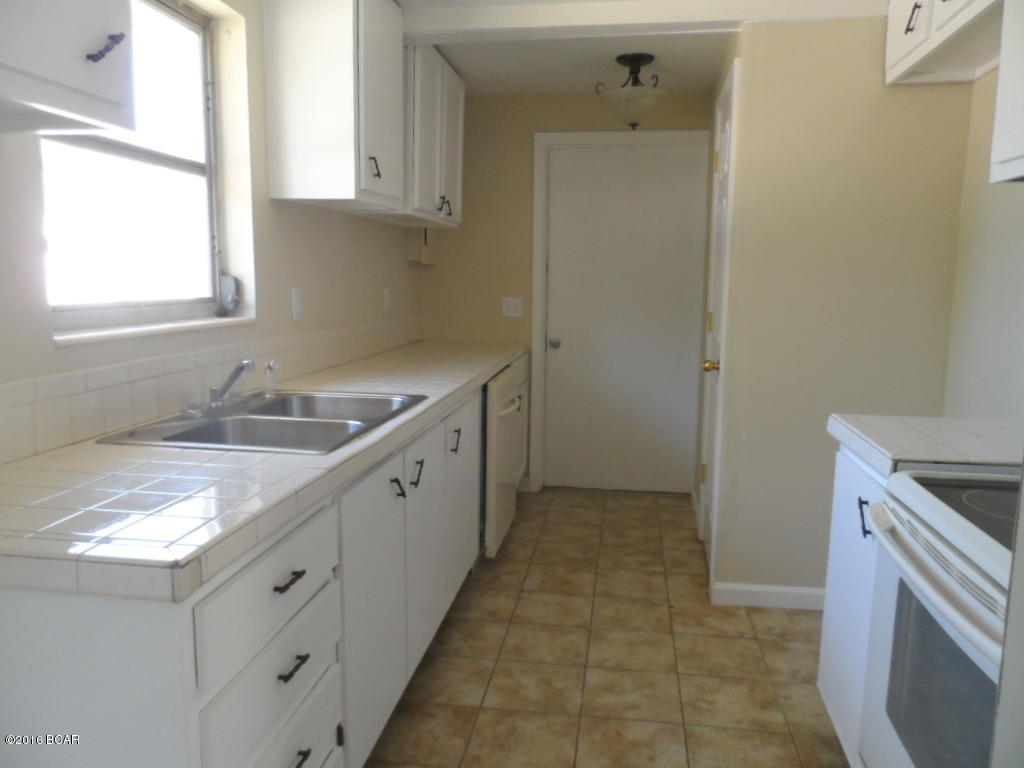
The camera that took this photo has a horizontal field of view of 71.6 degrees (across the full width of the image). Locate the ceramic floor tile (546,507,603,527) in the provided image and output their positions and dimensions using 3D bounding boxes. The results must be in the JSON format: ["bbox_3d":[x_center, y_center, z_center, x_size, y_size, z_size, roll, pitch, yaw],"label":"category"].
[{"bbox_3d":[0.354,0.747,3.977,0.305,0.010,0.281,1,8,9],"label":"ceramic floor tile"}]

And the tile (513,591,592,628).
[{"bbox_3d":[0.172,0.905,2.862,0.302,0.010,0.285,1,9,9],"label":"tile"}]

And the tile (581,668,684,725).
[{"bbox_3d":[0.386,0.998,2.279,0.305,0.010,0.290,2,8,9],"label":"tile"}]

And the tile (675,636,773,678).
[{"bbox_3d":[0.731,0.962,2.504,0.305,0.010,0.281,1,8,9],"label":"tile"}]

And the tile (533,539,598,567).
[{"bbox_3d":[0.264,0.825,3.445,0.305,0.010,0.281,1,8,9],"label":"tile"}]

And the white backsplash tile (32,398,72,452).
[{"bbox_3d":[-1.041,0.092,1.619,0.008,0.112,0.108,2,8,9],"label":"white backsplash tile"}]

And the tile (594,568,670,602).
[{"bbox_3d":[0.517,0.877,3.088,0.305,0.010,0.281,1,8,9],"label":"tile"}]

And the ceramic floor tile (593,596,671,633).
[{"bbox_3d":[0.472,0.916,2.820,0.305,0.010,0.281,1,8,9],"label":"ceramic floor tile"}]

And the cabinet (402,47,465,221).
[{"bbox_3d":[-0.539,-1.232,3.564,0.330,0.815,1.150,1,8,9],"label":"cabinet"}]

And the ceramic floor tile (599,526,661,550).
[{"bbox_3d":[0.606,0.785,3.623,0.302,0.010,0.285,1,9,9],"label":"ceramic floor tile"}]

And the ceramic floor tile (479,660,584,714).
[{"bbox_3d":[0.079,0.989,2.318,0.305,0.010,0.281,1,8,9],"label":"ceramic floor tile"}]

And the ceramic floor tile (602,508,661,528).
[{"bbox_3d":[0.663,0.755,3.959,0.305,0.010,0.290,2,8,9],"label":"ceramic floor tile"}]

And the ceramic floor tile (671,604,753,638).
[{"bbox_3d":[0.774,0.920,2.766,0.302,0.010,0.285,1,9,9],"label":"ceramic floor tile"}]

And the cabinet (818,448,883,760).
[{"bbox_3d":[1.240,0.628,1.995,0.550,0.810,0.460,2,8,9],"label":"cabinet"}]

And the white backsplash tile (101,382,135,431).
[{"bbox_3d":[-1.038,0.060,1.867,0.008,0.108,0.108,1,9,9],"label":"white backsplash tile"}]

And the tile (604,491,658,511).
[{"bbox_3d":[0.711,0.708,4.247,0.305,0.010,0.281,1,8,9],"label":"tile"}]

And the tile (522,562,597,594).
[{"bbox_3d":[0.219,0.870,3.149,0.305,0.010,0.290,2,8,9],"label":"tile"}]

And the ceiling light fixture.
[{"bbox_3d":[0.584,-1.408,3.464,0.335,0.330,0.335,2,8,9],"label":"ceiling light fixture"}]

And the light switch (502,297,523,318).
[{"bbox_3d":[0.004,-0.476,4.417,0.120,0.120,0.010,2,8,9],"label":"light switch"}]

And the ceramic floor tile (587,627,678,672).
[{"bbox_3d":[0.428,0.955,2.545,0.302,0.010,0.285,1,9,9],"label":"ceramic floor tile"}]

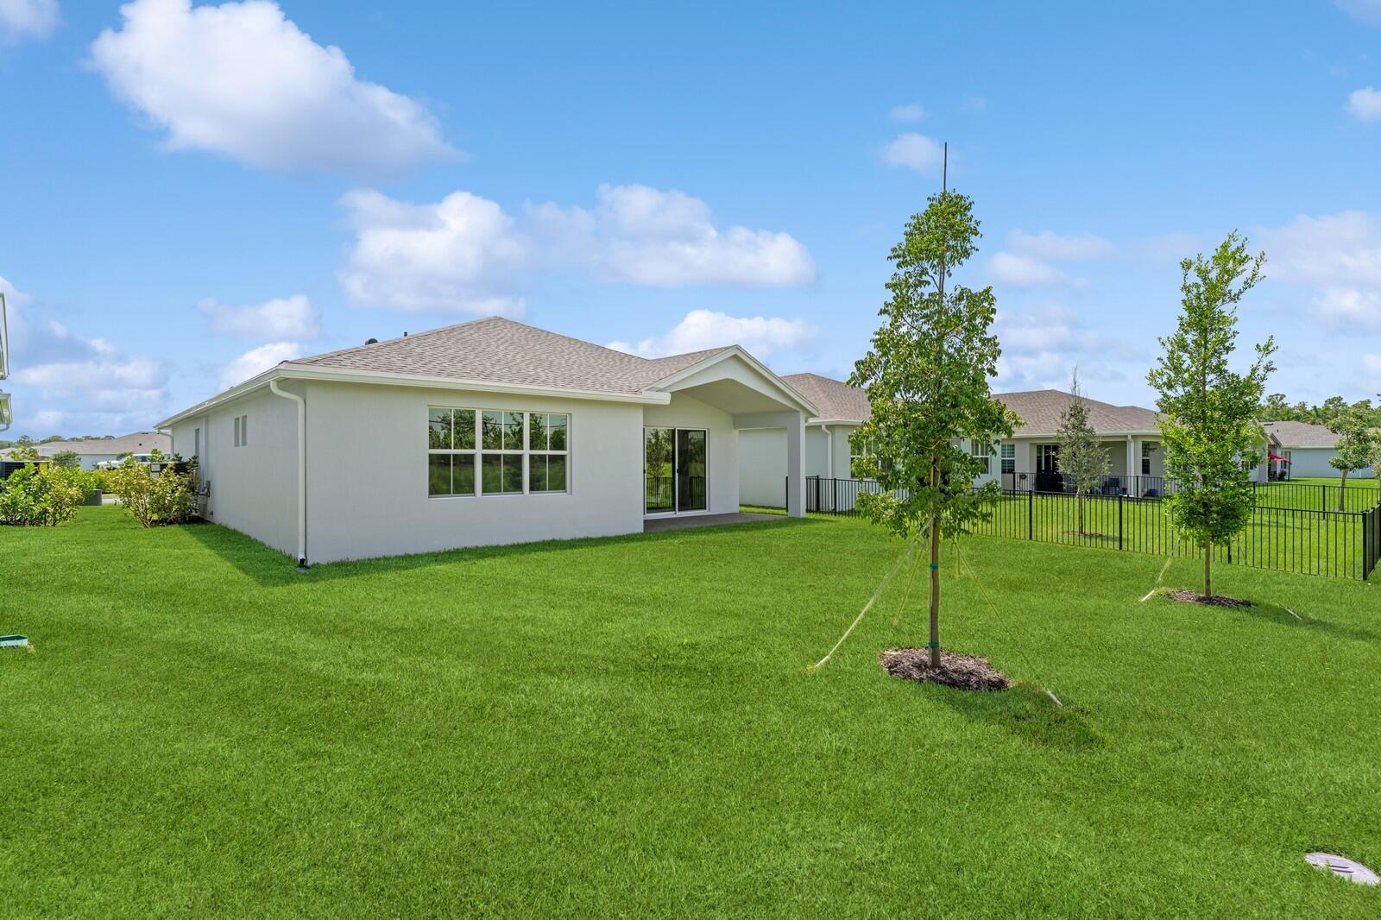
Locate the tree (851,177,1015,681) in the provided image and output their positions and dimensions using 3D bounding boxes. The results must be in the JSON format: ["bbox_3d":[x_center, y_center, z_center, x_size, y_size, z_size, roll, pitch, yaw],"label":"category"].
[{"bbox_3d":[2.150,-0.290,5.500,1.420,4.300,1.420,0,0,0],"label":"tree"}]

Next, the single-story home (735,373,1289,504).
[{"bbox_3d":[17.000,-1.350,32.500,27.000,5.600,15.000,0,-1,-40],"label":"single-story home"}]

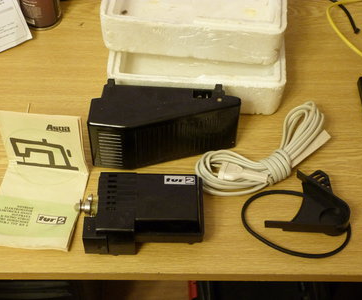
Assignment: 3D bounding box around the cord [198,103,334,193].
[{"bbox_3d":[0.125,-0.002,0.827,0.230,0.030,0.079,-29,54,-25],"label":"cord"}]

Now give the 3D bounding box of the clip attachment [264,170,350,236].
[{"bbox_3d":[0.161,0.062,0.772,0.103,0.025,0.091,8,48,5],"label":"clip attachment"}]

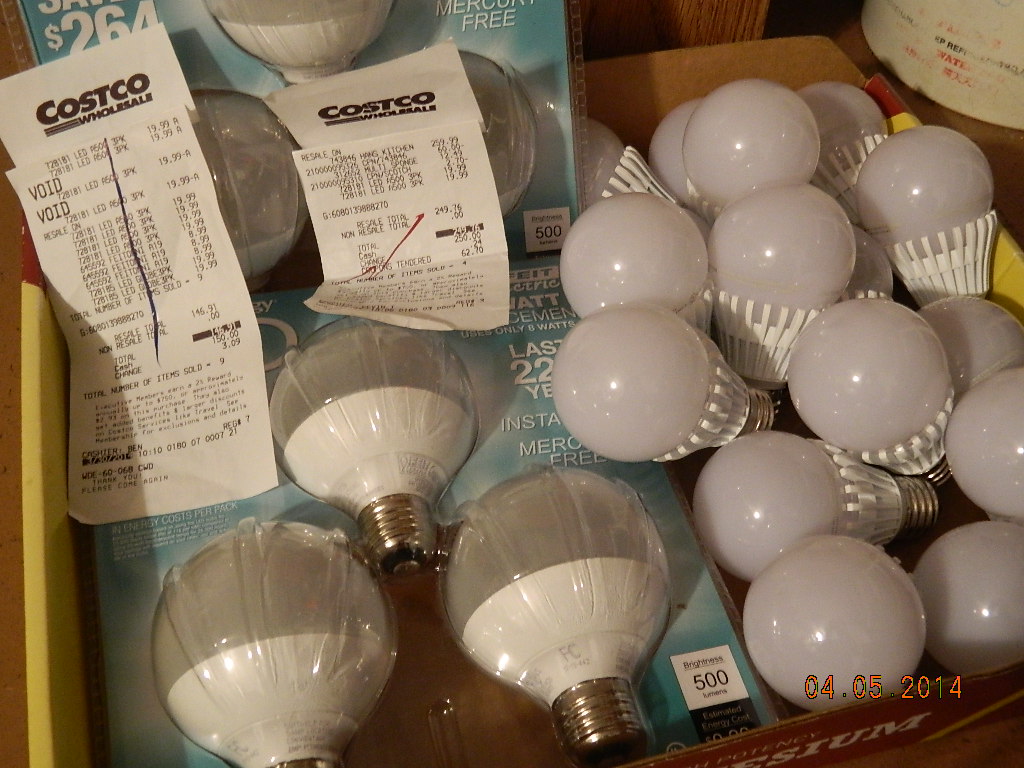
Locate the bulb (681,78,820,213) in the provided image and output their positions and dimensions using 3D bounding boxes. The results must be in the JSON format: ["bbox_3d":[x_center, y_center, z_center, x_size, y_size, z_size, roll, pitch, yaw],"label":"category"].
[{"bbox_3d":[0.111,-0.086,0.567,0.061,0.112,0.061,-4,37,3],"label":"bulb"}]

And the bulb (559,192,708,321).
[{"bbox_3d":[0.060,-0.030,0.519,0.061,0.112,0.061,-18,34,12],"label":"bulb"}]

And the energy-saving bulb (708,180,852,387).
[{"bbox_3d":[0.110,-0.030,0.519,0.061,0.112,0.061,6,19,-2],"label":"energy-saving bulb"}]

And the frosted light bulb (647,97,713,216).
[{"bbox_3d":[0.115,-0.098,0.618,0.061,0.061,0.112,-34,74,-11],"label":"frosted light bulb"}]

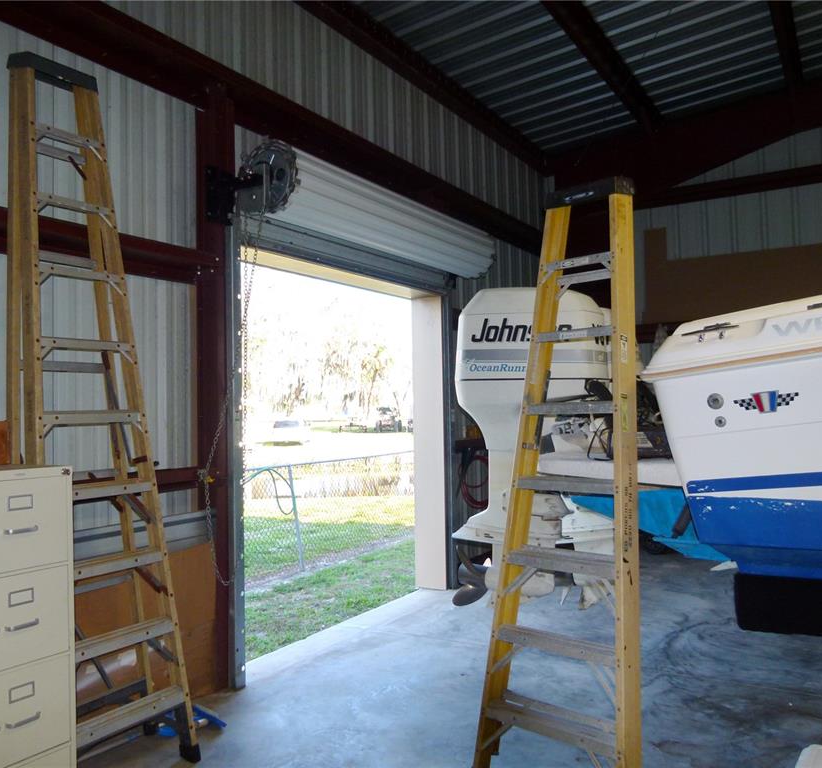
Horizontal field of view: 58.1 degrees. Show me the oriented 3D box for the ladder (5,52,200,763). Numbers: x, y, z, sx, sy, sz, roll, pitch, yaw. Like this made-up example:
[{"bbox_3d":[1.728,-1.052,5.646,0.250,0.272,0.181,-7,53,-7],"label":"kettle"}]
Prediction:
[{"bbox_3d":[-1.337,0.126,3.092,0.530,3.020,0.760,-2,-2,33],"label":"ladder"}]

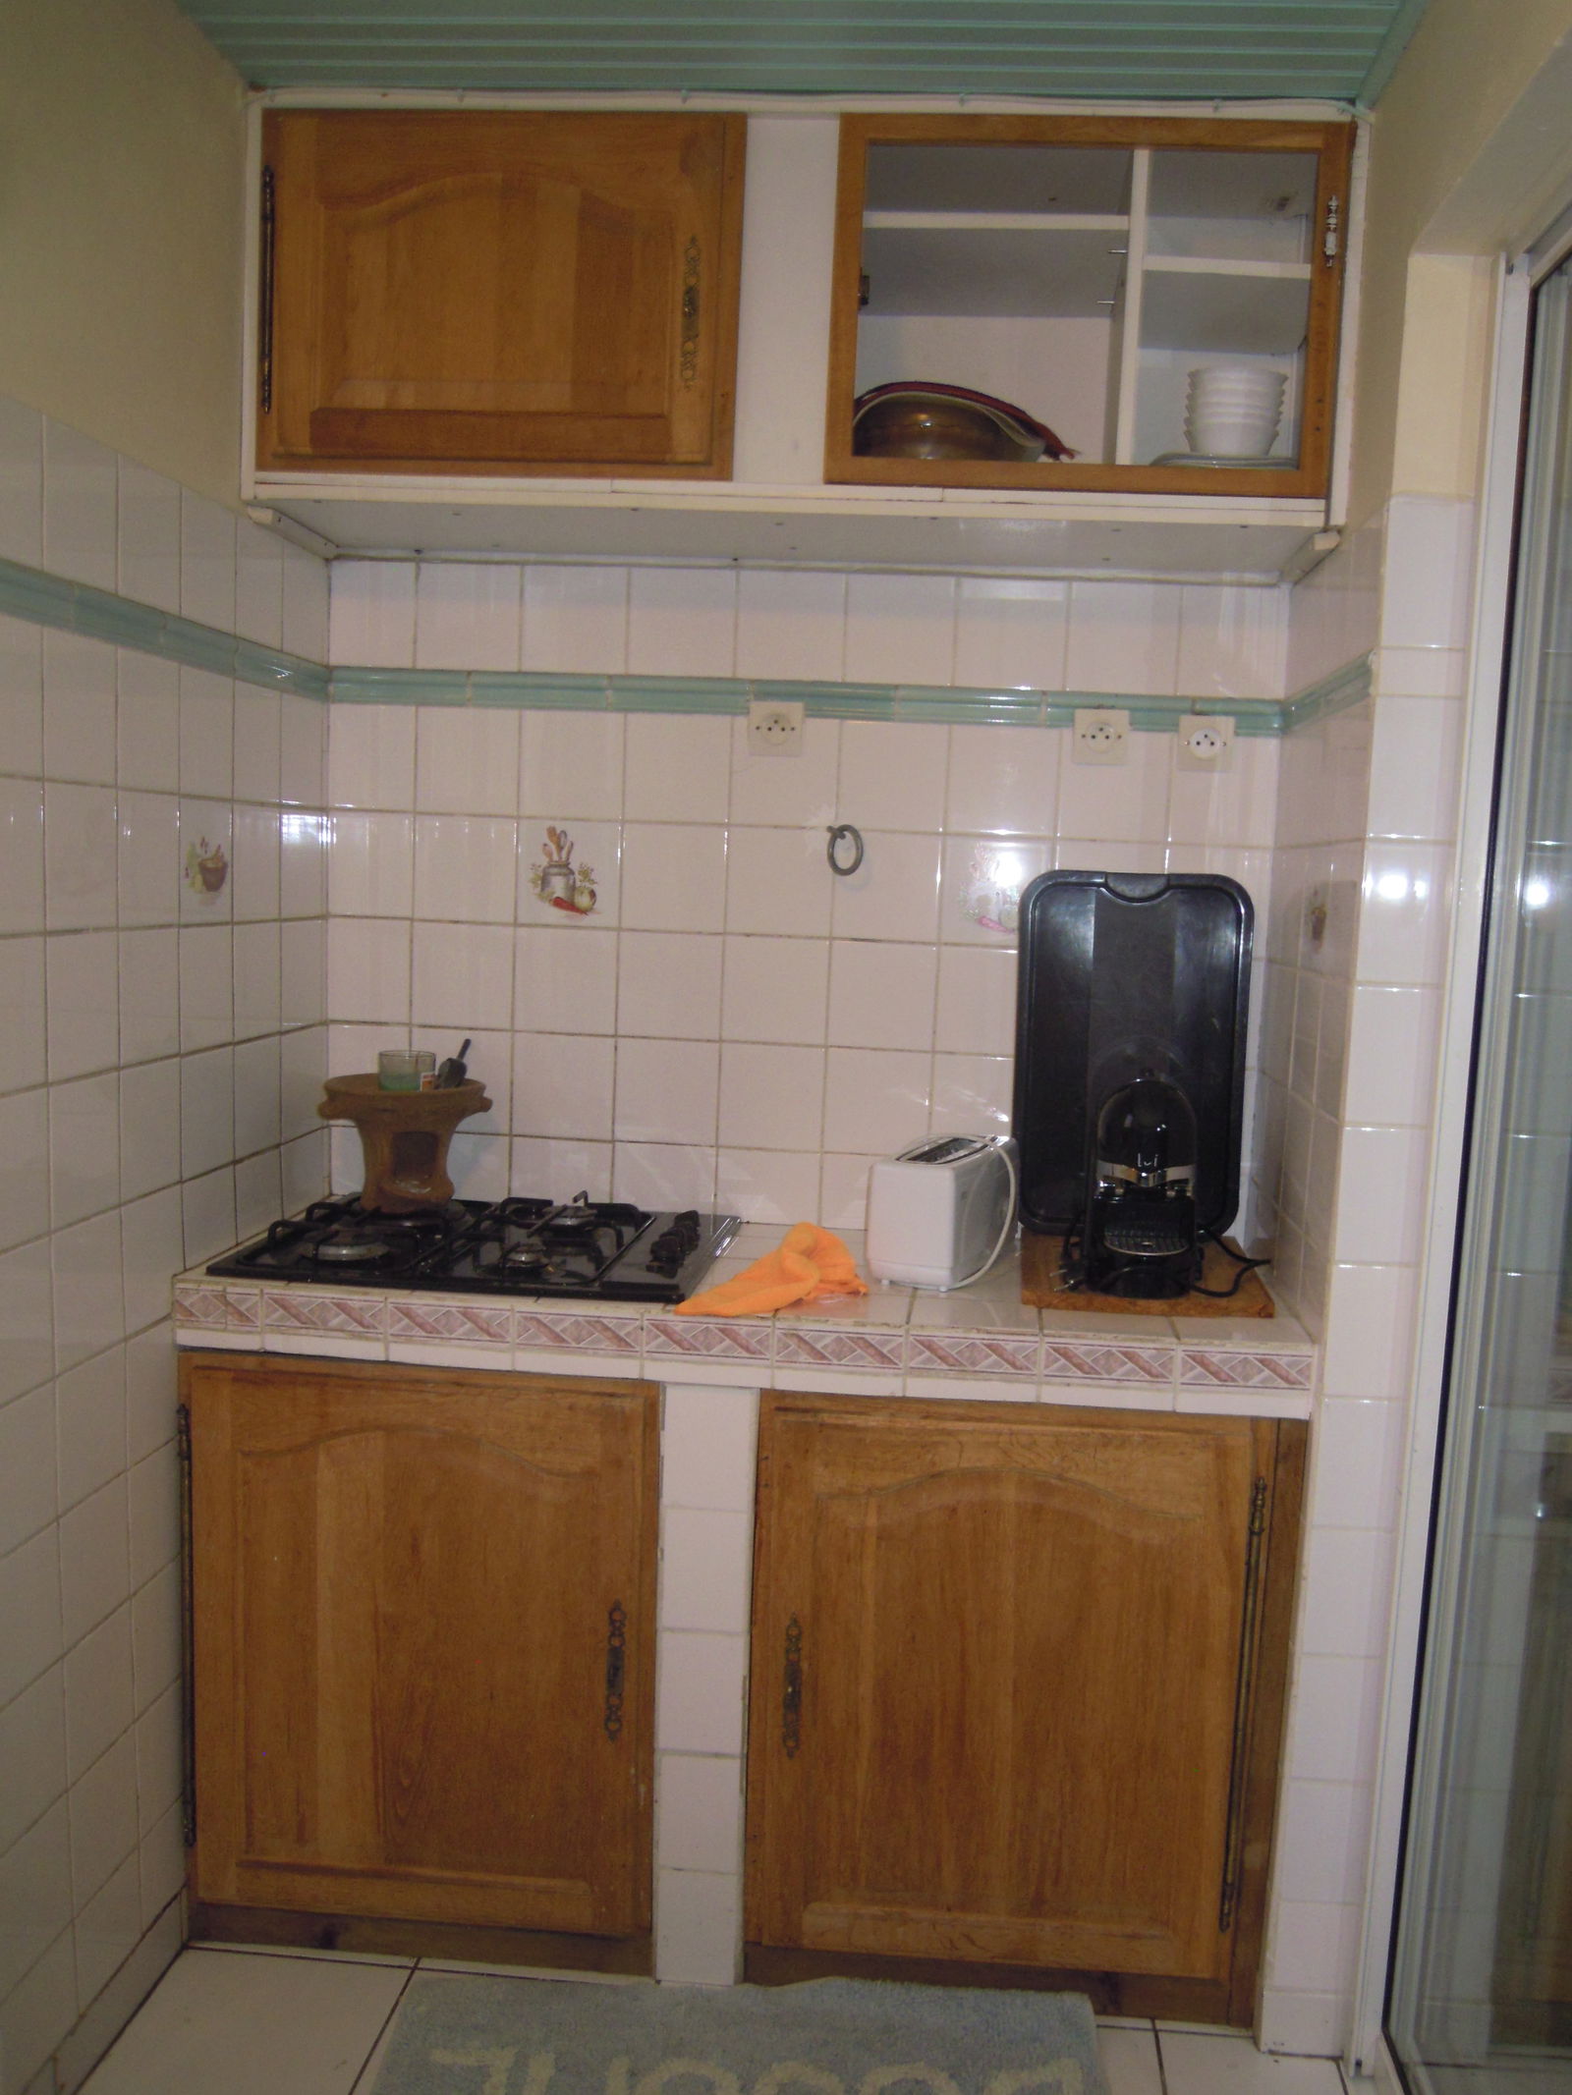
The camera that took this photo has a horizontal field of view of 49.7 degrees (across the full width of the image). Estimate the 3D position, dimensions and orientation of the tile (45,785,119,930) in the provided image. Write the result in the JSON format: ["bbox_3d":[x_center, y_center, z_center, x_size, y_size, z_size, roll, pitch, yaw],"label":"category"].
[{"bbox_3d":[-0.742,-0.198,1.780,0.009,0.150,0.150,3,6,5],"label":"tile"}]

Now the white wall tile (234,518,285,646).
[{"bbox_3d":[-0.663,-0.580,2.130,0.010,0.147,0.150,2,6,6],"label":"white wall tile"}]

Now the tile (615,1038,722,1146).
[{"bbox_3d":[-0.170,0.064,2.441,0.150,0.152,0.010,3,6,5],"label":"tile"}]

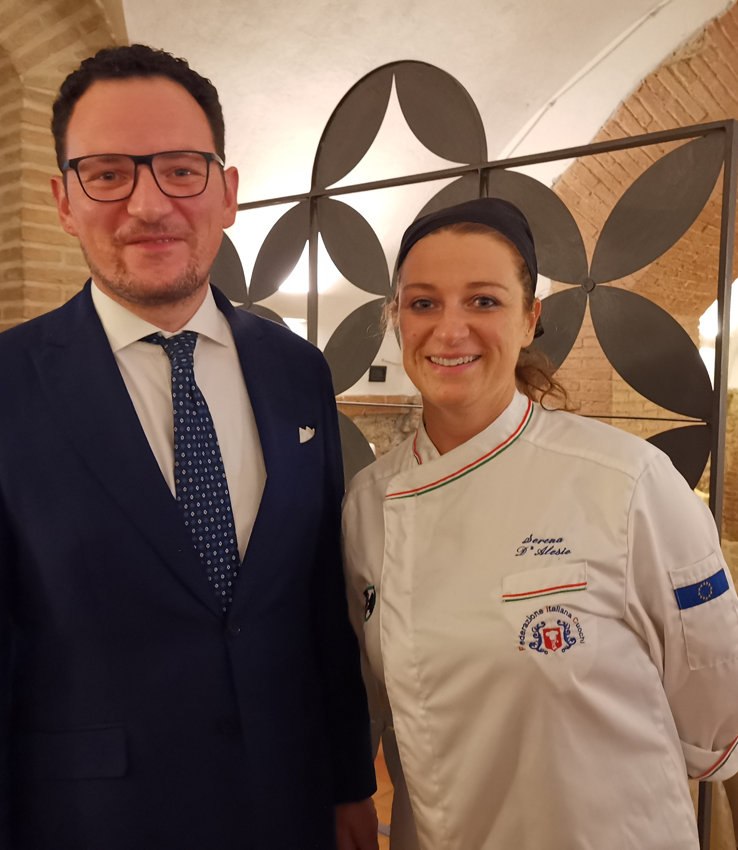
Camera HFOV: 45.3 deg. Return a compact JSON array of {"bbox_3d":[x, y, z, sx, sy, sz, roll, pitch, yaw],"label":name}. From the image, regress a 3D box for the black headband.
[{"bbox_3d":[0.112,-0.190,1.010,0.165,0.135,0.190,4,5,21],"label":"black headband"}]

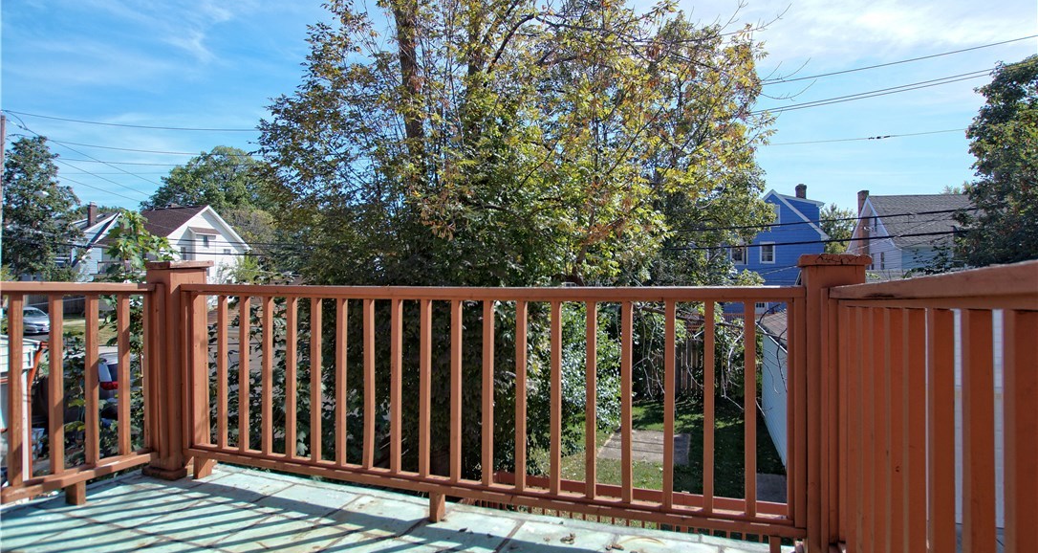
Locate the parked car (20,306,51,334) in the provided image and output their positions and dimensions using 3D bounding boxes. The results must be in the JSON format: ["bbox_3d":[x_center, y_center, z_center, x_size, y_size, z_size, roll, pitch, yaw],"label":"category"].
[{"bbox_3d":[-27.400,2.390,28.400,4.500,1.430,1.800,0,0,23],"label":"parked car"}]

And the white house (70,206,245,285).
[{"bbox_3d":[-29.200,-1.150,41.800,11.200,8.600,8.600,0,0,20],"label":"white house"}]

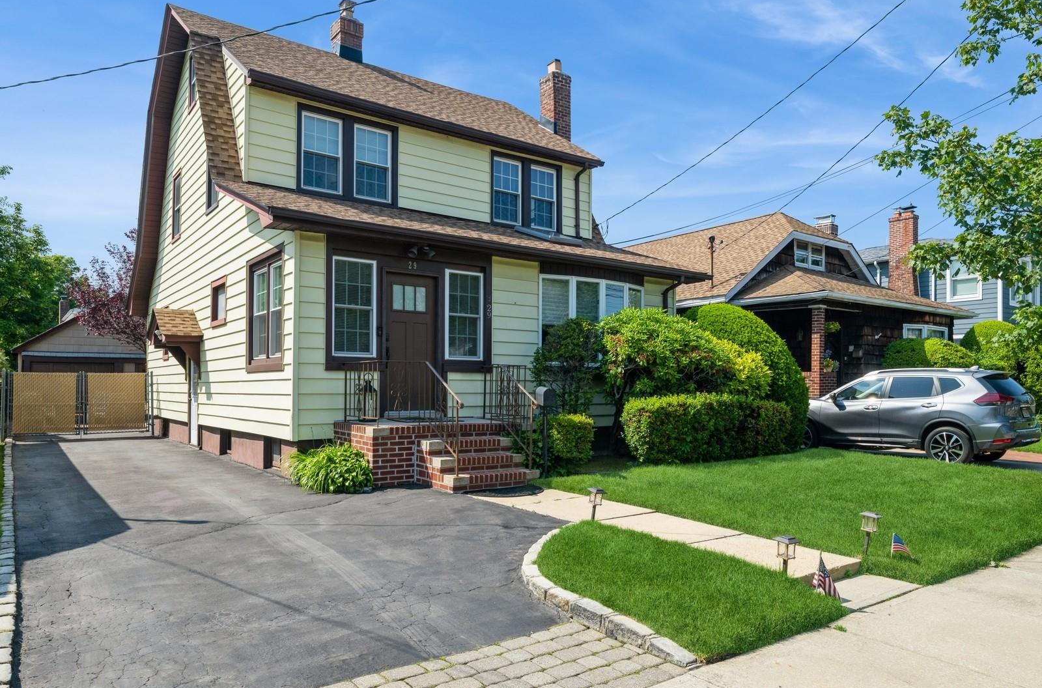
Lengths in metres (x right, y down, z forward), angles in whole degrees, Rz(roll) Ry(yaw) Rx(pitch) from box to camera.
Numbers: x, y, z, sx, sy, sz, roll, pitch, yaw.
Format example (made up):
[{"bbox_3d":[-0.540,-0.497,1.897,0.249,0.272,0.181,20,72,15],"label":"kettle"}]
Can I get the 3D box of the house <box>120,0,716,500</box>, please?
[{"bbox_3d":[-2.927,-2.603,15.554,8.500,9.600,12.100,3,-5,-37],"label":"house"}]

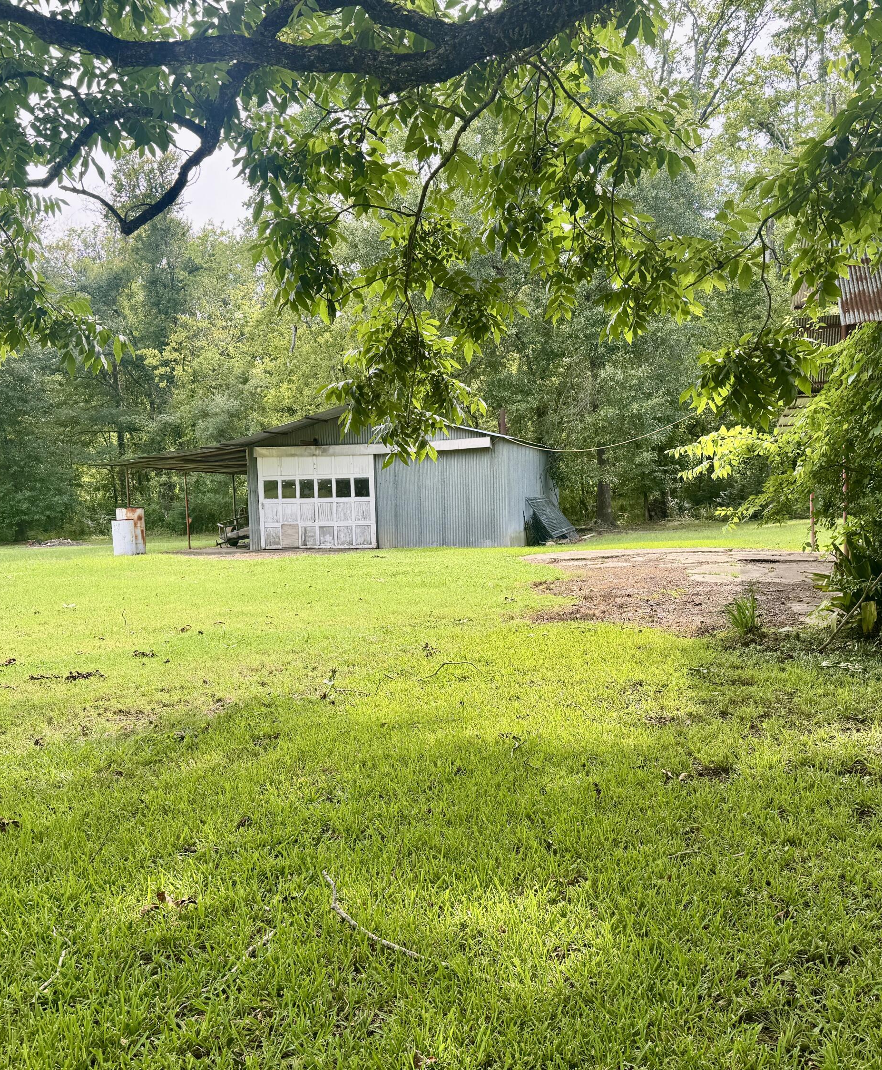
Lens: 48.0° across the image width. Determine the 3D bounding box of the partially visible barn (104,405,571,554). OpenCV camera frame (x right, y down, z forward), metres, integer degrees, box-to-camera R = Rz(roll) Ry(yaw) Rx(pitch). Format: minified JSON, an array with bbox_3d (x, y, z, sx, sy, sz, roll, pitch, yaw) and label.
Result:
[{"bbox_3d":[-2.352,-1.523,28.142,10.600,3.500,8.900,-1,2,16],"label":"partially visible barn"}]

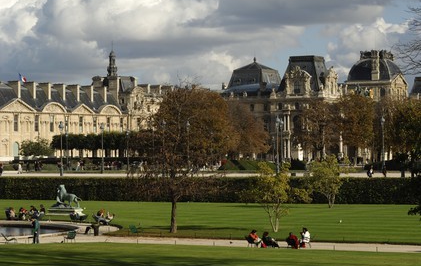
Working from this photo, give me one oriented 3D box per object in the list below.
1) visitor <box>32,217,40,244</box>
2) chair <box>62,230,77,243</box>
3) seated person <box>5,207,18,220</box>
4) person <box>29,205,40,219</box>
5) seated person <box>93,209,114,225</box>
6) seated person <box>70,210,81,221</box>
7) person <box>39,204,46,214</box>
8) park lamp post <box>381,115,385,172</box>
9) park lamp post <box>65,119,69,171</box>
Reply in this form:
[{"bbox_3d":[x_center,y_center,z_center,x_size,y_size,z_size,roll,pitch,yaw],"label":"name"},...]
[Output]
[{"bbox_3d":[-10.991,6.171,77.500,0.450,1.690,0.520,-1,0,-12],"label":"visitor"},{"bbox_3d":[-8.862,6.569,77.500,0.650,0.800,0.600,-1,0,30],"label":"chair"},{"bbox_3d":[-17.710,7.207,109.300,0.850,1.130,0.550,-1,0,21],"label":"seated person"},{"bbox_3d":[-14.058,6.390,98.000,0.900,1.150,0.620,-1,0,25],"label":"person"},{"bbox_3d":[-8.252,6.474,94.000,1.350,1.150,0.600,-1,0,0],"label":"seated person"},{"bbox_3d":[-11.756,7.335,107.000,0.900,1.000,0.550,-1,0,30],"label":"seated person"},{"bbox_3d":[-14.919,7.013,108.500,0.850,1.280,0.550,-1,0,-21],"label":"person"},{"bbox_3d":[26.056,1.583,185.000,0.600,8.300,0.600,-1,0,0],"label":"park lamp post"},{"bbox_3d":[-22.823,1.987,195.000,0.600,8.200,0.600,-1,0,0],"label":"park lamp post"}]

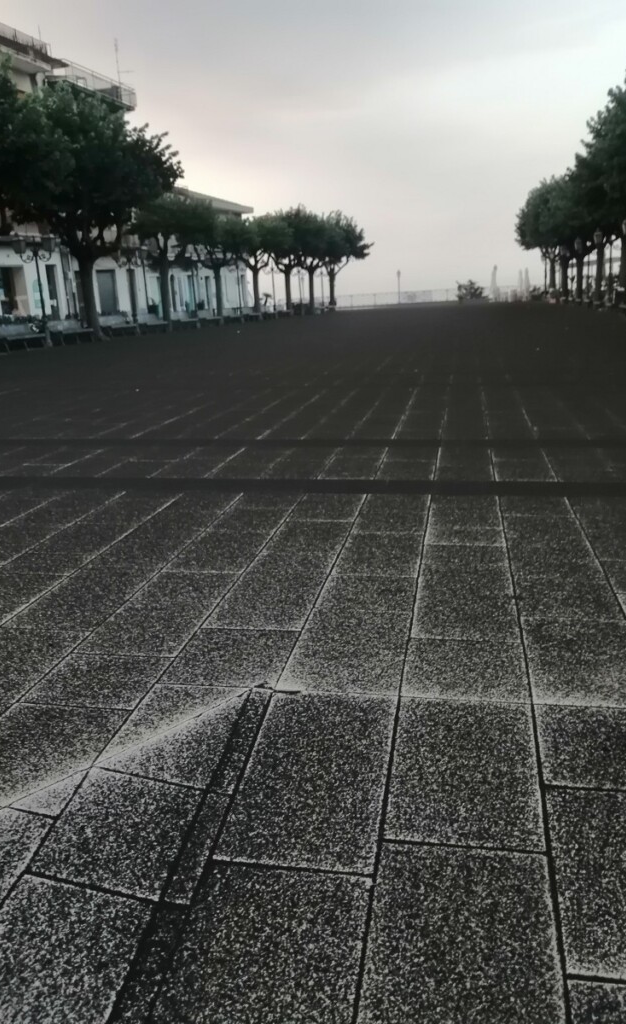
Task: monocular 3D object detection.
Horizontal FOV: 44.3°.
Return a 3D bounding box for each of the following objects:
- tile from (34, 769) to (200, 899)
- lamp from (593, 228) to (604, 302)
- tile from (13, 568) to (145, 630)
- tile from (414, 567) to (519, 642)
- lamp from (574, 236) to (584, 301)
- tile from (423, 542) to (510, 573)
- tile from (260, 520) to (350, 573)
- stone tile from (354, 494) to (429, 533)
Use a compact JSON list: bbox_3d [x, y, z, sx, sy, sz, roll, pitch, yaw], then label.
[{"bbox_3d":[-0.493,0.839,2.005,0.344,0.040,0.368,5,23,8],"label":"tile"},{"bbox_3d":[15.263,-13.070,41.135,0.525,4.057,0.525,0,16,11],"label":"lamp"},{"bbox_3d":[-1.000,0.398,3.436,0.401,0.050,0.736,0,16,11],"label":"tile"},{"bbox_3d":[0.629,0.385,3.185,0.401,0.050,0.779,0,16,11],"label":"tile"},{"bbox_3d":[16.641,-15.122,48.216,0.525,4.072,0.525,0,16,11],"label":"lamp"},{"bbox_3d":[0.732,0.234,3.715,0.401,0.050,0.328,0,16,11],"label":"tile"},{"bbox_3d":[-0.035,0.176,4.067,0.404,0.050,0.742,0,16,11],"label":"tile"},{"bbox_3d":[0.472,0.027,4.518,0.395,0.050,0.807,0,16,11],"label":"stone tile"}]

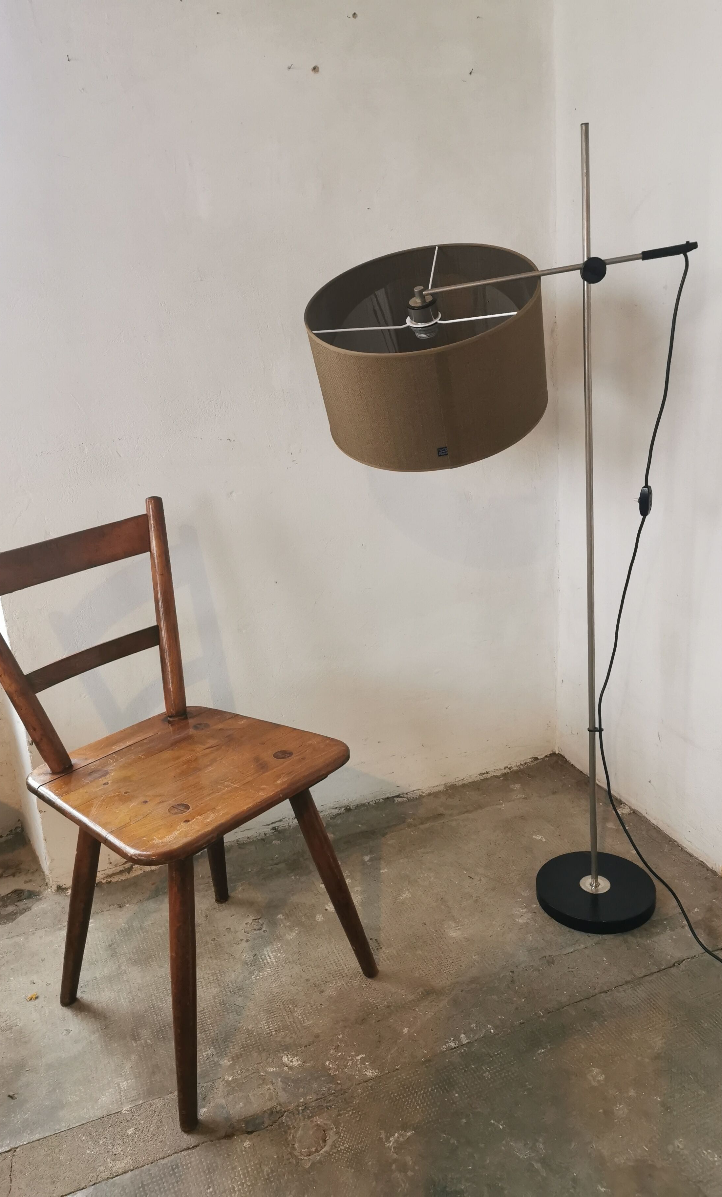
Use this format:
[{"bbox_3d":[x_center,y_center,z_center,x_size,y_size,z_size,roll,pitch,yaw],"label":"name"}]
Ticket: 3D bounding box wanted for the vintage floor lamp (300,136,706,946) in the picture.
[{"bbox_3d":[0.254,-0.069,1.652,0.611,1.367,0.428,-3,18,7],"label":"vintage floor lamp"}]

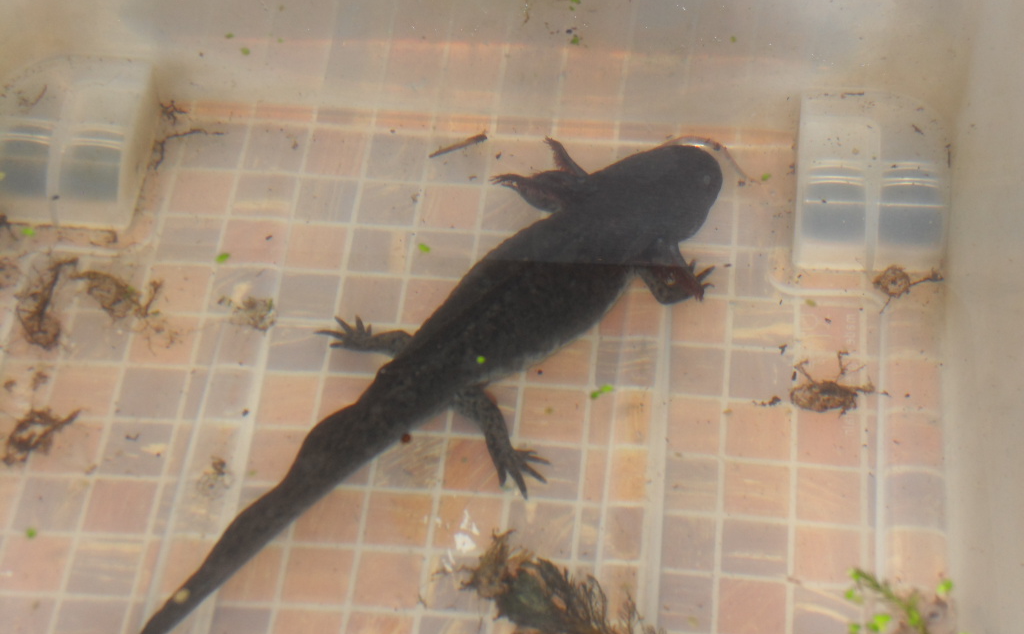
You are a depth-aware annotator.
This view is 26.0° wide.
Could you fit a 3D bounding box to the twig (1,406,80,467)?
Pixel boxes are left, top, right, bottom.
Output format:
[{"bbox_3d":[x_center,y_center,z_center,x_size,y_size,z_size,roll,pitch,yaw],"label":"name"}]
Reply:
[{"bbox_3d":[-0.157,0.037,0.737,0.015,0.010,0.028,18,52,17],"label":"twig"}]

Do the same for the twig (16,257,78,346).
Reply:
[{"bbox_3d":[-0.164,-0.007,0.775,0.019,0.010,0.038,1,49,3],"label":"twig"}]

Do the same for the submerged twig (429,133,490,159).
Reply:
[{"bbox_3d":[-0.020,-0.064,0.823,0.024,0.003,0.003,-19,51,-14],"label":"submerged twig"}]

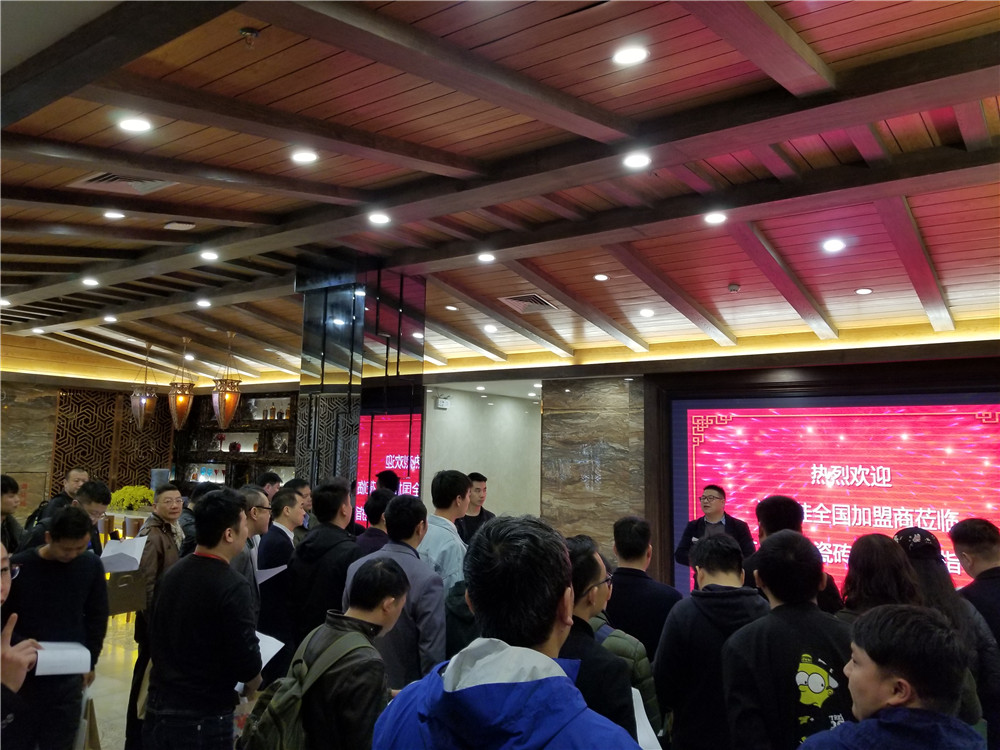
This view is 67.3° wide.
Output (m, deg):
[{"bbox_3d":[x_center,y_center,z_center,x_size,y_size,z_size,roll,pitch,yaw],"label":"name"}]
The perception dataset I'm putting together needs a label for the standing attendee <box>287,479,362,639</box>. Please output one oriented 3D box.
[{"bbox_3d":[-0.852,1.387,3.531,0.520,1.776,0.330,-3,-7,38],"label":"standing attendee"}]

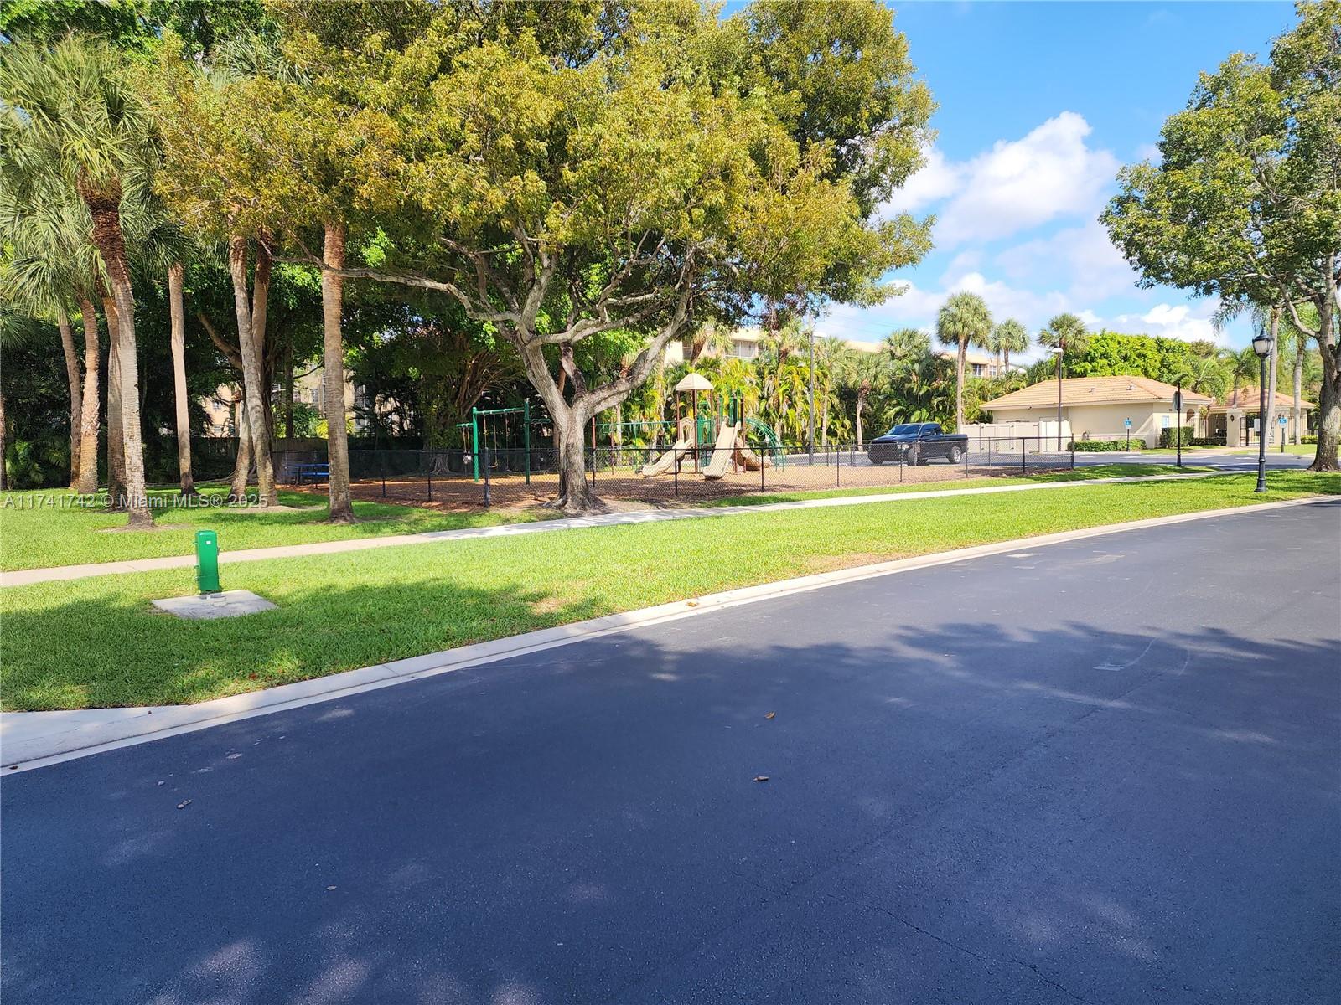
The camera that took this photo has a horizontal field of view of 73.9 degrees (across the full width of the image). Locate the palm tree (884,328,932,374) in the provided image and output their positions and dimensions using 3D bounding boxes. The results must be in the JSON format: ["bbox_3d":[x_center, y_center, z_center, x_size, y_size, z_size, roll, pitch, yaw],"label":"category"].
[{"bbox_3d":[16.173,-7.746,61.000,3.200,8.300,3.200,-1,3,0],"label":"palm tree"}]

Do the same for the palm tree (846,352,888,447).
[{"bbox_3d":[13.596,-7.108,62.000,3.100,7.000,3.100,-1,4,0],"label":"palm tree"}]

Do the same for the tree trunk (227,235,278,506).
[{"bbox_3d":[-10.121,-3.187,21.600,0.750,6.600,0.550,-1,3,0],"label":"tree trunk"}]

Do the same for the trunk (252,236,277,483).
[{"bbox_3d":[-11.146,-3.859,24.400,0.650,6.800,0.550,-1,4,0],"label":"trunk"}]

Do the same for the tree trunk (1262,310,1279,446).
[{"bbox_3d":[38.032,-7.872,56.500,0.650,8.600,0.600,-1,4,0],"label":"tree trunk"}]

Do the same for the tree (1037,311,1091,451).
[{"bbox_3d":[28.660,-8.865,65.000,3.700,9.600,3.700,-1,3,0],"label":"tree"}]

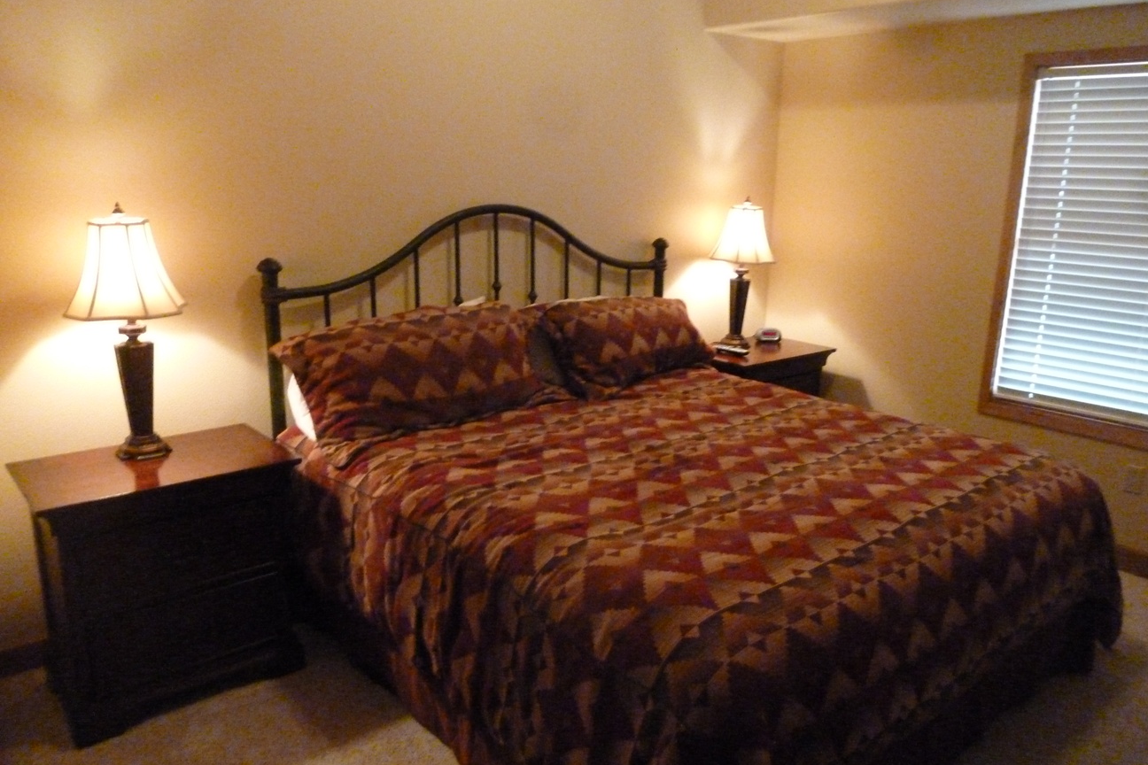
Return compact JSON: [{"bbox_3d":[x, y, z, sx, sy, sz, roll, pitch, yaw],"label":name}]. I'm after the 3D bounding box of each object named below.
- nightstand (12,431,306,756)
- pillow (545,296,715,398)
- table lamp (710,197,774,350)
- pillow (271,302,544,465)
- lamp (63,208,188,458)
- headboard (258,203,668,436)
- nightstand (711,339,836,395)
[{"bbox_3d":[-1.270,0.587,2.599,0.699,0.714,0.499,-11,18,-39],"label":"nightstand"},{"bbox_3d":[0.269,-0.180,3.701,0.930,0.450,0.190,-11,-13,-39],"label":"pillow"},{"bbox_3d":[0.887,-0.582,4.377,0.355,0.757,0.355,1,14,0],"label":"table lamp"},{"bbox_3d":[-0.533,-0.034,3.022,0.970,0.470,0.190,-11,-13,-39],"label":"pillow"},{"bbox_3d":[-1.348,-0.154,2.526,0.355,0.757,0.355,-11,18,-39],"label":"lamp"},{"bbox_3d":[-0.314,-0.027,3.575,1.985,1.461,0.085,-11,18,-39],"label":"headboard"},{"bbox_3d":[0.926,0.175,4.380,0.699,0.714,0.499,-11,18,-39],"label":"nightstand"}]

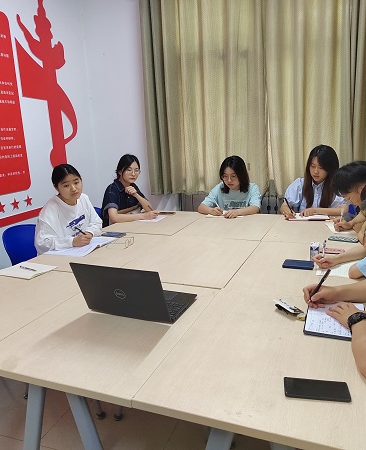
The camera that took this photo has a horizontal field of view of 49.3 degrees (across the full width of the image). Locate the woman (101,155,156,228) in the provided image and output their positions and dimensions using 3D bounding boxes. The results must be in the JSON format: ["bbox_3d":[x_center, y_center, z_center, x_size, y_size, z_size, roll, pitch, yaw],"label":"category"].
[{"bbox_3d":[-0.494,0.054,3.441,0.680,1.250,0.580,7,16,37],"label":"woman"}]

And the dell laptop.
[{"bbox_3d":[-0.181,0.225,1.578,0.366,0.230,0.315,3,14,24],"label":"dell laptop"}]

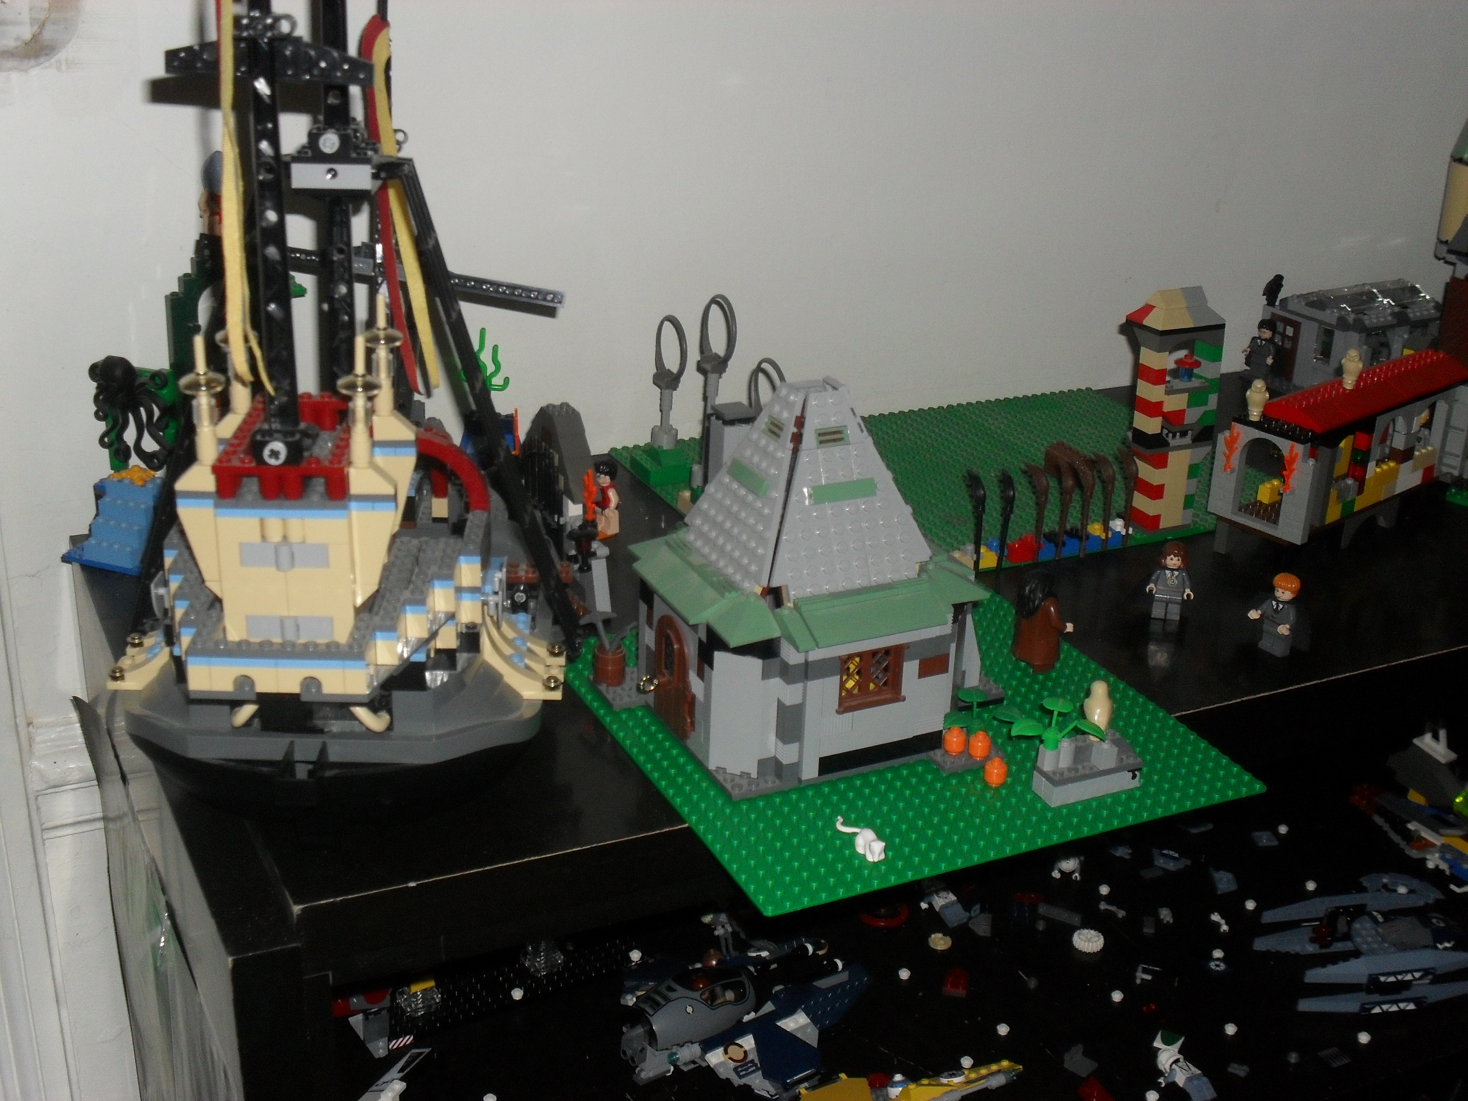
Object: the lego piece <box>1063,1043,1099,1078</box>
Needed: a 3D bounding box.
[{"bbox_3d":[0.222,0.327,1.139,0.016,0.010,0.016,22,30,39],"label":"lego piece"}]

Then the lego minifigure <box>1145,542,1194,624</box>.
[{"bbox_3d":[0.235,0.016,0.962,0.025,0.043,0.013,2,23,-1],"label":"lego minifigure"}]

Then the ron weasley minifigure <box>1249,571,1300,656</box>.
[{"bbox_3d":[0.282,0.033,0.926,0.015,0.043,0.025,-12,27,-30],"label":"ron weasley minifigure"}]

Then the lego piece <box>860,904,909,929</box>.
[{"bbox_3d":[0.109,0.264,1.284,0.034,0.005,0.034,2,23,-1],"label":"lego piece"}]

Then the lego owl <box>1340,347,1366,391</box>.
[{"bbox_3d":[0.365,-0.107,1.050,0.013,0.025,0.011,10,24,18],"label":"lego owl"}]

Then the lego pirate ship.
[{"bbox_3d":[-0.152,-0.099,0.747,0.187,0.400,0.350,2,23,-1],"label":"lego pirate ship"}]

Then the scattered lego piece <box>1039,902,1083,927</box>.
[{"bbox_3d":[0.237,0.265,1.293,0.032,0.004,0.008,14,26,26],"label":"scattered lego piece"}]

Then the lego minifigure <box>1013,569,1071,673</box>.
[{"bbox_3d":[0.156,0.035,0.897,0.022,0.050,0.025,-11,26,-28],"label":"lego minifigure"}]

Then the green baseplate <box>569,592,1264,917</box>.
[{"bbox_3d":[0.072,0.079,0.851,0.256,0.004,0.256,-9,25,-24],"label":"green baseplate"}]

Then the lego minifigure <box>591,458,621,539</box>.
[{"bbox_3d":[-0.075,-0.031,1.043,0.013,0.044,0.025,-17,29,-37],"label":"lego minifigure"}]

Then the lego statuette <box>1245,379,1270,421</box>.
[{"bbox_3d":[0.301,-0.086,1.023,0.013,0.025,0.011,9,24,16],"label":"lego statuette"}]

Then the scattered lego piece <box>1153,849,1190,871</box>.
[{"bbox_3d":[0.334,0.237,1.363,0.031,0.006,0.015,14,26,27],"label":"scattered lego piece"}]

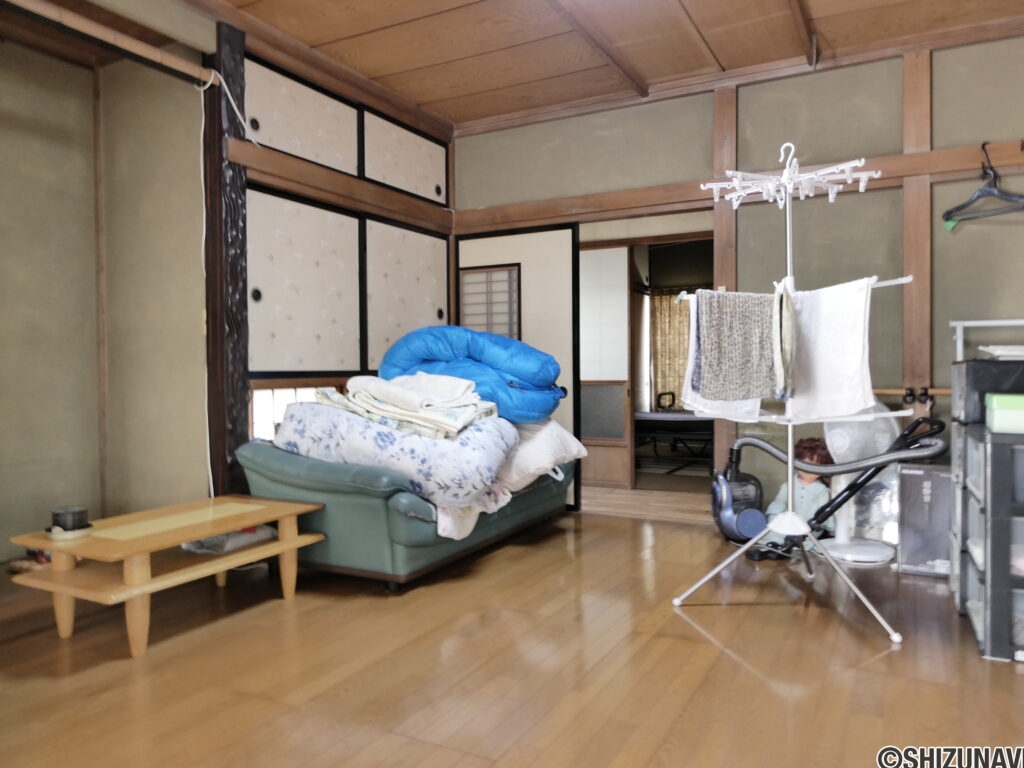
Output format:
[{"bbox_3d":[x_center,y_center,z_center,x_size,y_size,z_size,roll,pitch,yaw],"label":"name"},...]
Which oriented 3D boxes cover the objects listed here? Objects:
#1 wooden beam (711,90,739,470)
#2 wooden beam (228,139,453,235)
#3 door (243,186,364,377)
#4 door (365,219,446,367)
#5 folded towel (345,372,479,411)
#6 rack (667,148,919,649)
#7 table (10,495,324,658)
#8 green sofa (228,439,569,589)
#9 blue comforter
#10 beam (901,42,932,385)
[{"bbox_3d":[1.191,-0.406,3.959,0.120,2.401,0.110,1,2,29],"label":"wooden beam"},{"bbox_3d":[-0.843,-1.040,3.938,0.078,0.156,1.794,1,2,29],"label":"wooden beam"},{"bbox_3d":[-1.028,-0.490,3.631,0.028,0.903,0.862,1,2,29],"label":"door"},{"bbox_3d":[-0.636,-0.514,4.352,0.028,0.903,0.914,1,2,29],"label":"door"},{"bbox_3d":[-0.472,0.021,3.295,0.515,0.138,0.368,1,2,29],"label":"folded towel"},{"bbox_3d":[1.050,-0.034,2.712,0.856,1.734,0.800,1,2,29],"label":"rack"},{"bbox_3d":[-1.209,0.675,2.610,0.547,0.354,0.879,1,2,29],"label":"table"},{"bbox_3d":[-0.422,0.501,3.693,0.929,0.626,1.674,1,2,29],"label":"green sofa"},{"bbox_3d":[-0.191,-0.065,3.810,0.754,0.478,0.626,1,2,29],"label":"blue comforter"},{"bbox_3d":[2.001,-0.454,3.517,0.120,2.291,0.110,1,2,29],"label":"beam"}]

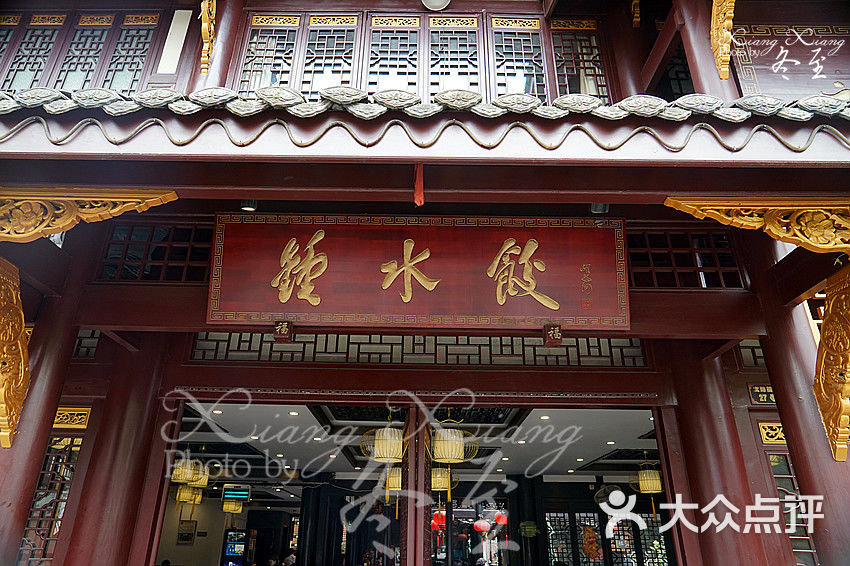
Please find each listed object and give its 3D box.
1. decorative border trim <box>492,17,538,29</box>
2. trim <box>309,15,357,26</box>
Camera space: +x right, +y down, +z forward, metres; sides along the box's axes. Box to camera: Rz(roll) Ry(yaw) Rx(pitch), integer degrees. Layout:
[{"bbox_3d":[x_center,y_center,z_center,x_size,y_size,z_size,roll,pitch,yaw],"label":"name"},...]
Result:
[{"bbox_3d":[0.828,-2.361,5.155,0.424,0.143,0.040,1,-26,0],"label":"decorative border trim"},{"bbox_3d":[-0.832,-2.381,5.153,0.424,0.135,0.040,1,-26,0],"label":"trim"}]

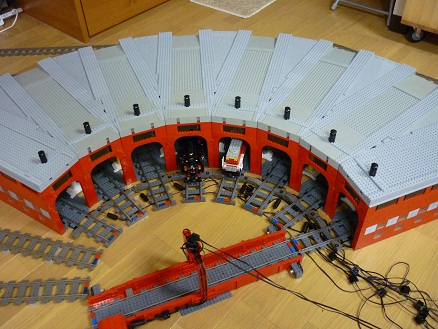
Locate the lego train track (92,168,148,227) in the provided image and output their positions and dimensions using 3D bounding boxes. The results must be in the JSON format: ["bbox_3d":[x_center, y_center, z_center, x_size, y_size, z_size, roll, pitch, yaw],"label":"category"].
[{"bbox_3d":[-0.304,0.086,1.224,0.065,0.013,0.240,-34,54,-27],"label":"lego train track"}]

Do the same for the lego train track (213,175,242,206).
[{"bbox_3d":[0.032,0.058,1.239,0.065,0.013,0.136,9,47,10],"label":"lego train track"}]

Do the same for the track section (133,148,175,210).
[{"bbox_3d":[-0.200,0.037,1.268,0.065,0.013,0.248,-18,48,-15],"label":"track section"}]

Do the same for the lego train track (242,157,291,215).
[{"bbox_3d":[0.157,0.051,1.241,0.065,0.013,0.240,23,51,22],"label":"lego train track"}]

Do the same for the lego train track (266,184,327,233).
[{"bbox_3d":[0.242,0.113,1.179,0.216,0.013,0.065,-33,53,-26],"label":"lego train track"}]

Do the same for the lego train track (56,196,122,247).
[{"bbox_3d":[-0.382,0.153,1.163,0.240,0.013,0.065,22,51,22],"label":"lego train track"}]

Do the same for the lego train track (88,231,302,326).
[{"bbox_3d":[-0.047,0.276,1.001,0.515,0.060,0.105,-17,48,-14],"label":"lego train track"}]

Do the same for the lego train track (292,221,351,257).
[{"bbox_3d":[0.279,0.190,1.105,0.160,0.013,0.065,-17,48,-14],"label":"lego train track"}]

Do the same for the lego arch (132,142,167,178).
[{"bbox_3d":[-0.211,-0.014,1.236,0.100,0.130,0.040,-17,48,-14],"label":"lego arch"}]

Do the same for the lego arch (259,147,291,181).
[{"bbox_3d":[0.174,-0.004,1.212,0.100,0.130,0.040,24,51,23],"label":"lego arch"}]

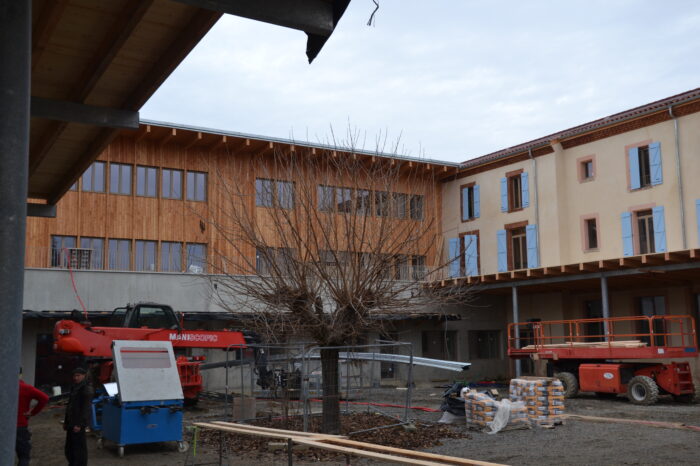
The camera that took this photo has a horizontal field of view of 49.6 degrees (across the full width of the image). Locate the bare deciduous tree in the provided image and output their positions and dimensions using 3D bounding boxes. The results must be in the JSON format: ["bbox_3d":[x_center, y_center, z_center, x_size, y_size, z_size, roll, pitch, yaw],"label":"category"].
[{"bbox_3d":[-0.337,1.252,17.866,6.100,6.750,5.800,-1,-8,0],"label":"bare deciduous tree"}]

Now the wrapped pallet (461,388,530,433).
[{"bbox_3d":[3.454,4.209,18.081,1.100,0.900,0.950,4,-9,-33],"label":"wrapped pallet"}]

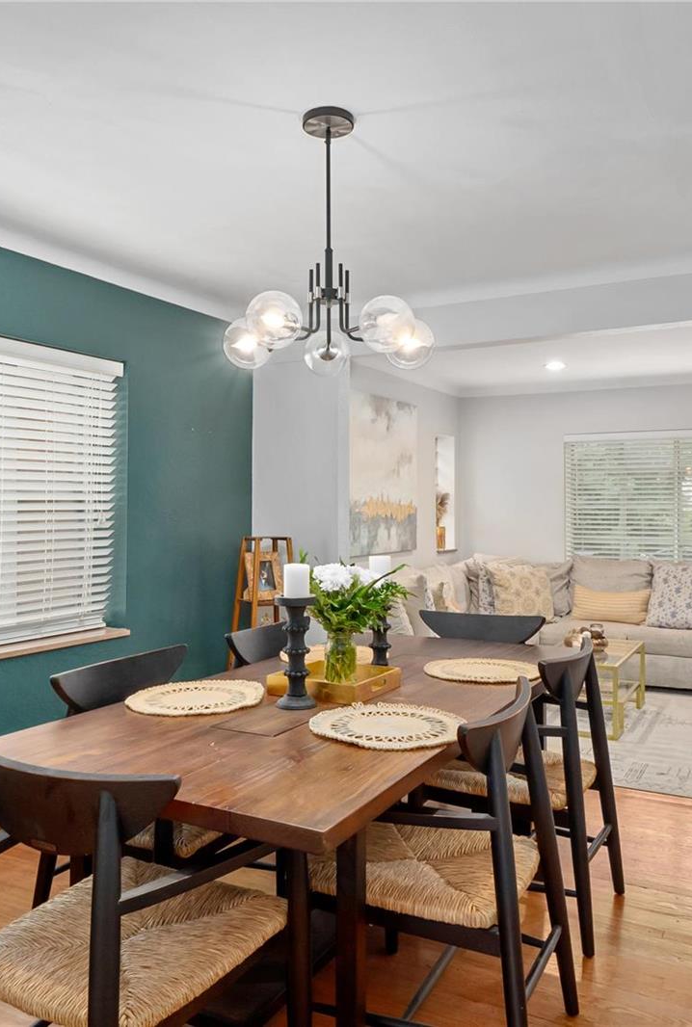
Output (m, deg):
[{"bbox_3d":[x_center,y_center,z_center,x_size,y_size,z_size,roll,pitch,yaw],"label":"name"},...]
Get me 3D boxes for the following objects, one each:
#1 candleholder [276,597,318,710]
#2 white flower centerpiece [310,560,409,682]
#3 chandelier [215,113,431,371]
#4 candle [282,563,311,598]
[{"bbox_3d":[-0.127,0.353,2.203,0.105,0.278,0.105,0,1,-1],"label":"candleholder"},{"bbox_3d":[0.038,0.306,2.460,0.285,0.345,0.270,0,1,-1],"label":"white flower centerpiece"},{"bbox_3d":[-0.051,-0.788,2.471,0.620,0.715,0.600,0,1,-1],"label":"chandelier"},{"bbox_3d":[-0.126,0.174,2.204,0.067,0.089,0.067,0,1,-1],"label":"candle"}]

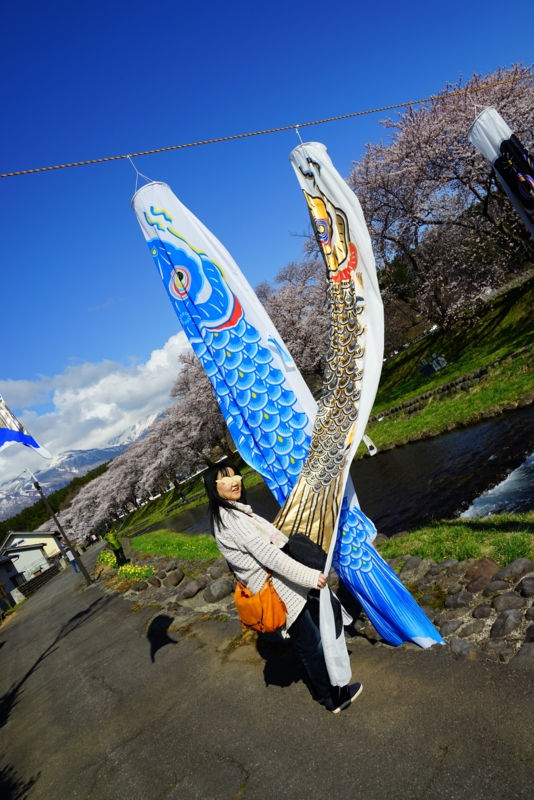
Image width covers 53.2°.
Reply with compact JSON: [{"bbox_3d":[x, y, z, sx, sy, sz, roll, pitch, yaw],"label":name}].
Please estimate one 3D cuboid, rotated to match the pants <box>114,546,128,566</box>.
[{"bbox_3d":[-5.968,6.397,21.808,0.420,0.780,0.380,-25,-5,-15],"label":"pants"}]

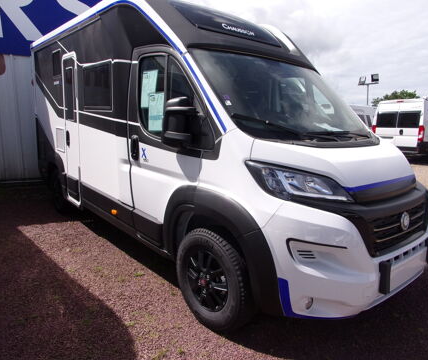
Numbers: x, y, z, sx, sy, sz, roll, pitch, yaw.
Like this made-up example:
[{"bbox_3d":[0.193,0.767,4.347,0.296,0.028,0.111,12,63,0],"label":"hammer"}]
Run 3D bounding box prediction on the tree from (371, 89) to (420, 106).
[{"bbox_3d":[23.558,-8.891,45.000,6.500,6.000,6.000,8,12,25],"label":"tree"}]

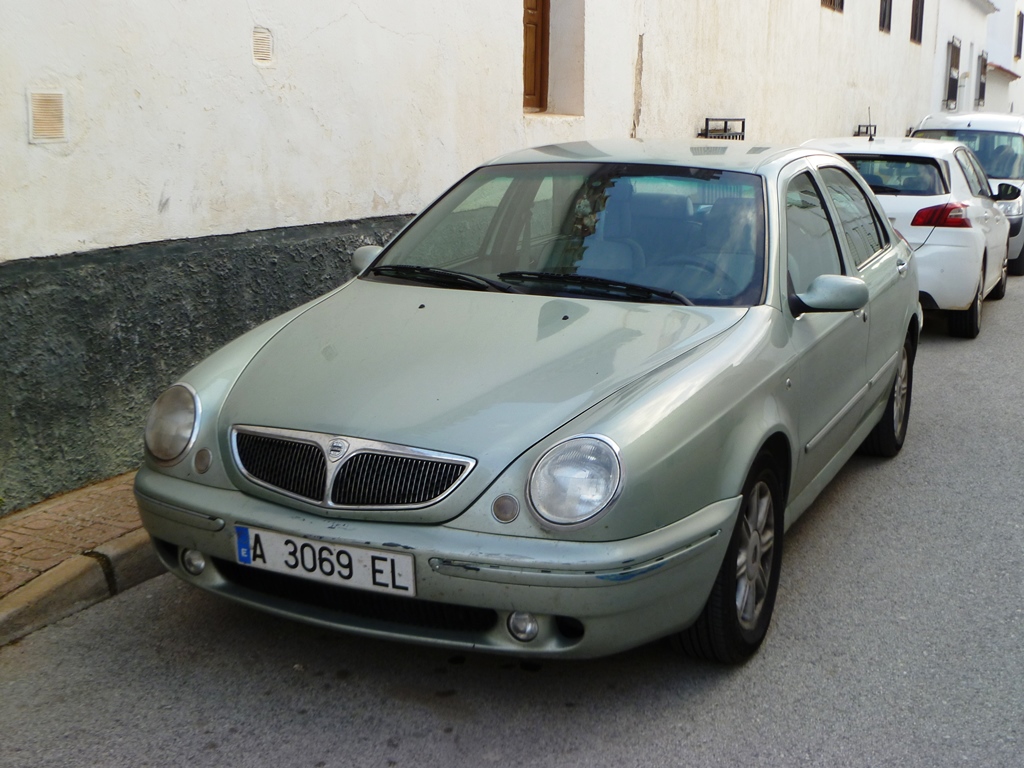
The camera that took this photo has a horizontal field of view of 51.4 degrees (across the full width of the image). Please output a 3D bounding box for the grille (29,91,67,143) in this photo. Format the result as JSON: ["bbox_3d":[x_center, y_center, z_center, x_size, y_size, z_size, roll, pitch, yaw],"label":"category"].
[{"bbox_3d":[-1.738,-1.004,3.999,0.025,0.198,0.173,6,12,27],"label":"grille"}]

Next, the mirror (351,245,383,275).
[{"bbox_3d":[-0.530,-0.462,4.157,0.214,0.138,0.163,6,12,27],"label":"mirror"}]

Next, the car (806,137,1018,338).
[{"bbox_3d":[3.296,-1.383,9.327,1.810,1.457,4.253,6,13,28],"label":"car"}]

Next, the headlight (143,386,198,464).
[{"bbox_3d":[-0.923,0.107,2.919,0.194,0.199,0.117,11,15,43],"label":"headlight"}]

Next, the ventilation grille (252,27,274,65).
[{"bbox_3d":[-1.165,-1.594,5.016,0.025,0.173,0.154,6,12,27],"label":"ventilation grille"}]

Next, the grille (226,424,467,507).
[{"bbox_3d":[-0.417,0.211,2.597,0.724,0.199,0.133,6,12,27],"label":"grille"}]

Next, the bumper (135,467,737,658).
[{"bbox_3d":[-0.349,0.406,2.769,1.734,0.377,0.541,6,12,27],"label":"bumper"}]

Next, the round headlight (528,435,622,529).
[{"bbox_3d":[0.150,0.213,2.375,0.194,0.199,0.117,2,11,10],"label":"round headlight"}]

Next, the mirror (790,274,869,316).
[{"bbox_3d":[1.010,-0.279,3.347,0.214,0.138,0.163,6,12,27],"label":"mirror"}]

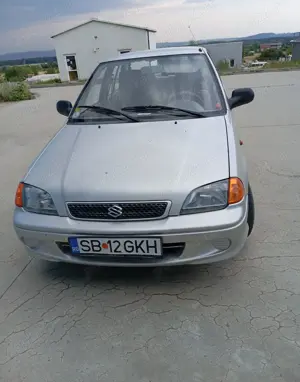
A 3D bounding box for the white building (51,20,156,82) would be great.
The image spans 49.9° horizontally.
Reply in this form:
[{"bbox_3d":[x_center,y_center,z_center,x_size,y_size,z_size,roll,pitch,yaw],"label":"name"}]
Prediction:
[{"bbox_3d":[-3.285,-12.601,28.895,8.000,4.150,8.000,-3,23,6],"label":"white building"}]

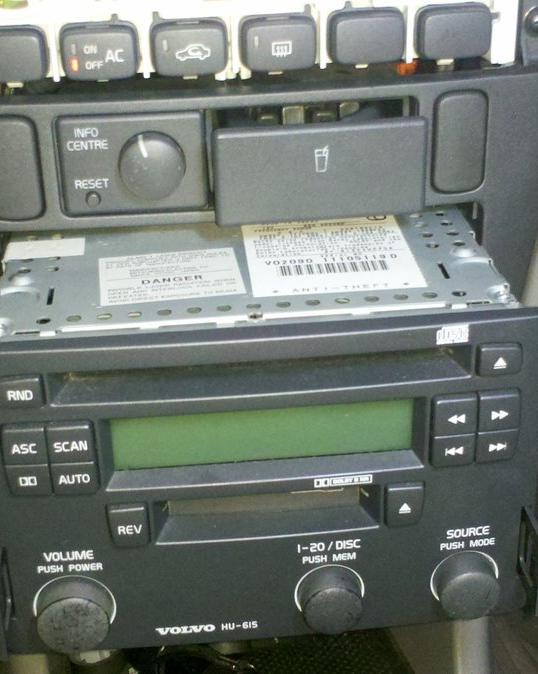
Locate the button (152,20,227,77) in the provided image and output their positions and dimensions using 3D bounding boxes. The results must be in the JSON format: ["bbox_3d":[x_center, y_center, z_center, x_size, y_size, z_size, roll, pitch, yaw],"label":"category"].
[{"bbox_3d":[-0.030,-0.108,0.357,0.028,0.019,0.009,-3,28,-4],"label":"button"}]

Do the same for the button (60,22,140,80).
[{"bbox_3d":[-0.063,-0.106,0.355,0.029,0.019,0.009,-2,28,-2],"label":"button"}]

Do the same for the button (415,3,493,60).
[{"bbox_3d":[0.071,-0.118,0.368,0.028,0.019,0.009,-6,29,-10],"label":"button"}]

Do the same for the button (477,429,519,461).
[{"bbox_3d":[0.078,0.037,0.328,0.015,0.011,0.004,-5,22,-9],"label":"button"}]

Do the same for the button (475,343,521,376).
[{"bbox_3d":[0.076,0.007,0.315,0.014,0.010,0.004,-4,18,-4],"label":"button"}]

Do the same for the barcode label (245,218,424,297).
[{"bbox_3d":[0.022,-0.033,0.357,0.061,0.001,0.061,-4,34,-6],"label":"barcode label"}]

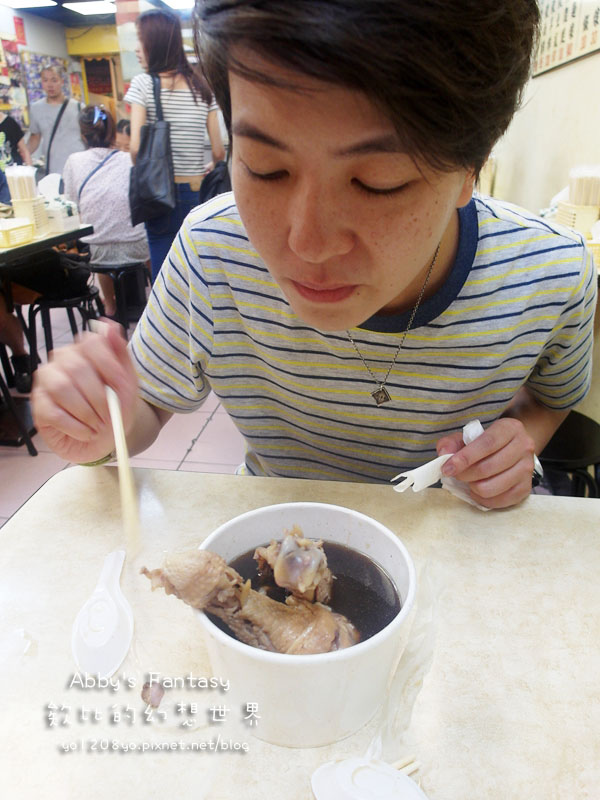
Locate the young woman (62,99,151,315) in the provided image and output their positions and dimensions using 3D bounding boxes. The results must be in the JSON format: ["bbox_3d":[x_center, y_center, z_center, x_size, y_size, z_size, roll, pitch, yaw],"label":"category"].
[{"bbox_3d":[-1.010,-0.960,3.141,0.460,1.250,0.680,-3,25,-5],"label":"young woman"}]

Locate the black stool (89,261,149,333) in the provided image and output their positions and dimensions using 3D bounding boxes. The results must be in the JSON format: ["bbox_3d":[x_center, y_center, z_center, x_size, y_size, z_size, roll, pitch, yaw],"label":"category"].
[{"bbox_3d":[-1.010,-0.551,3.202,0.350,0.460,0.350,3,26,7],"label":"black stool"}]

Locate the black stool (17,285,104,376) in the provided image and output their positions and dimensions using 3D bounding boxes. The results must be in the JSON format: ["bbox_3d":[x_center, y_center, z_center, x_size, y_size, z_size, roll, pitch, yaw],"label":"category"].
[{"bbox_3d":[-1.070,-0.295,2.659,0.350,0.460,0.350,3,26,7],"label":"black stool"}]

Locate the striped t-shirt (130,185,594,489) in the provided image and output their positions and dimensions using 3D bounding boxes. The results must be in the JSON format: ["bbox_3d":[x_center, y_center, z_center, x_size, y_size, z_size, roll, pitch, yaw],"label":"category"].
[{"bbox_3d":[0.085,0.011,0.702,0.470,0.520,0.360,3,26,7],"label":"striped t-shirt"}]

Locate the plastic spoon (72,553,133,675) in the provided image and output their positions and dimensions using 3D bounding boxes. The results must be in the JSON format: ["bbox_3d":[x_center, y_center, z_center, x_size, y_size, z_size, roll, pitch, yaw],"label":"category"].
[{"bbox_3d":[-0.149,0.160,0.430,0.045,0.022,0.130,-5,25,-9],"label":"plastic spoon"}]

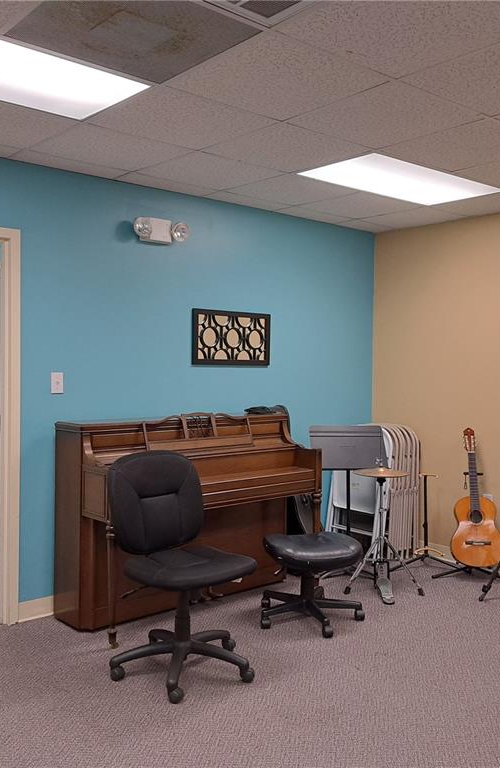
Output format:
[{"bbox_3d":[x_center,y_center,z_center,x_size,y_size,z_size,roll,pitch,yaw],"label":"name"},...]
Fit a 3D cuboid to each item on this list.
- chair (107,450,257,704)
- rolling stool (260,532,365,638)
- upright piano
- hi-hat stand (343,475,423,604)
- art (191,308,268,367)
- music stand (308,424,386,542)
[{"bbox_3d":[-0.313,0.822,3.274,0.650,0.970,0.660,-1,2,-39],"label":"chair"},{"bbox_3d":[0.332,1.084,3.937,0.575,0.430,0.575,-1,3,-40],"label":"rolling stool"},{"bbox_3d":[-0.303,0.733,4.122,1.480,1.100,0.600,-1,3,-40],"label":"upright piano"},{"bbox_3d":[0.837,0.917,4.469,0.490,0.740,0.550,1,2,2],"label":"hi-hat stand"},{"bbox_3d":[-0.120,-0.300,4.689,0.655,0.352,0.030,-1,3,-40],"label":"art"},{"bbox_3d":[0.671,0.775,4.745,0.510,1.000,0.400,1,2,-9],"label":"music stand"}]

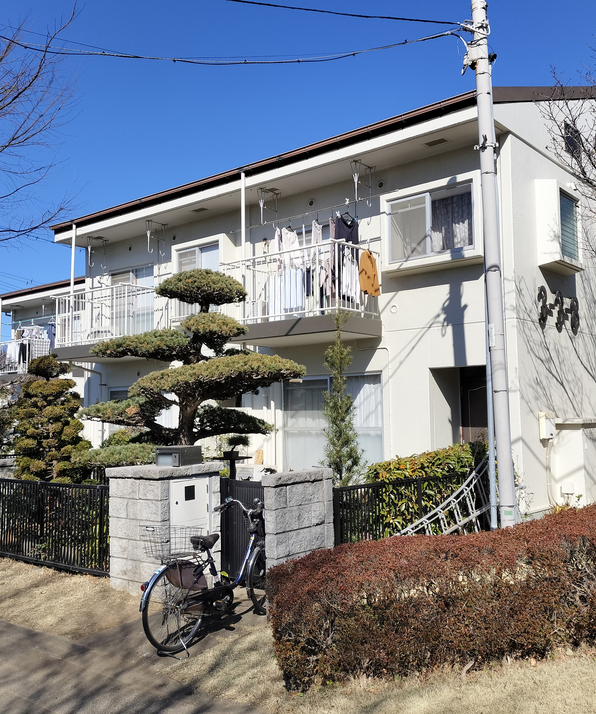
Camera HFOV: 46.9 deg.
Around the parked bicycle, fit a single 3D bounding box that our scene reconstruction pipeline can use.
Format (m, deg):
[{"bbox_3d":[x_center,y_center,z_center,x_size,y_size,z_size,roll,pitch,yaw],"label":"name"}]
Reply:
[{"bbox_3d":[-0.609,1.697,5.598,0.580,1.070,1.800,-3,-5,36],"label":"parked bicycle"}]

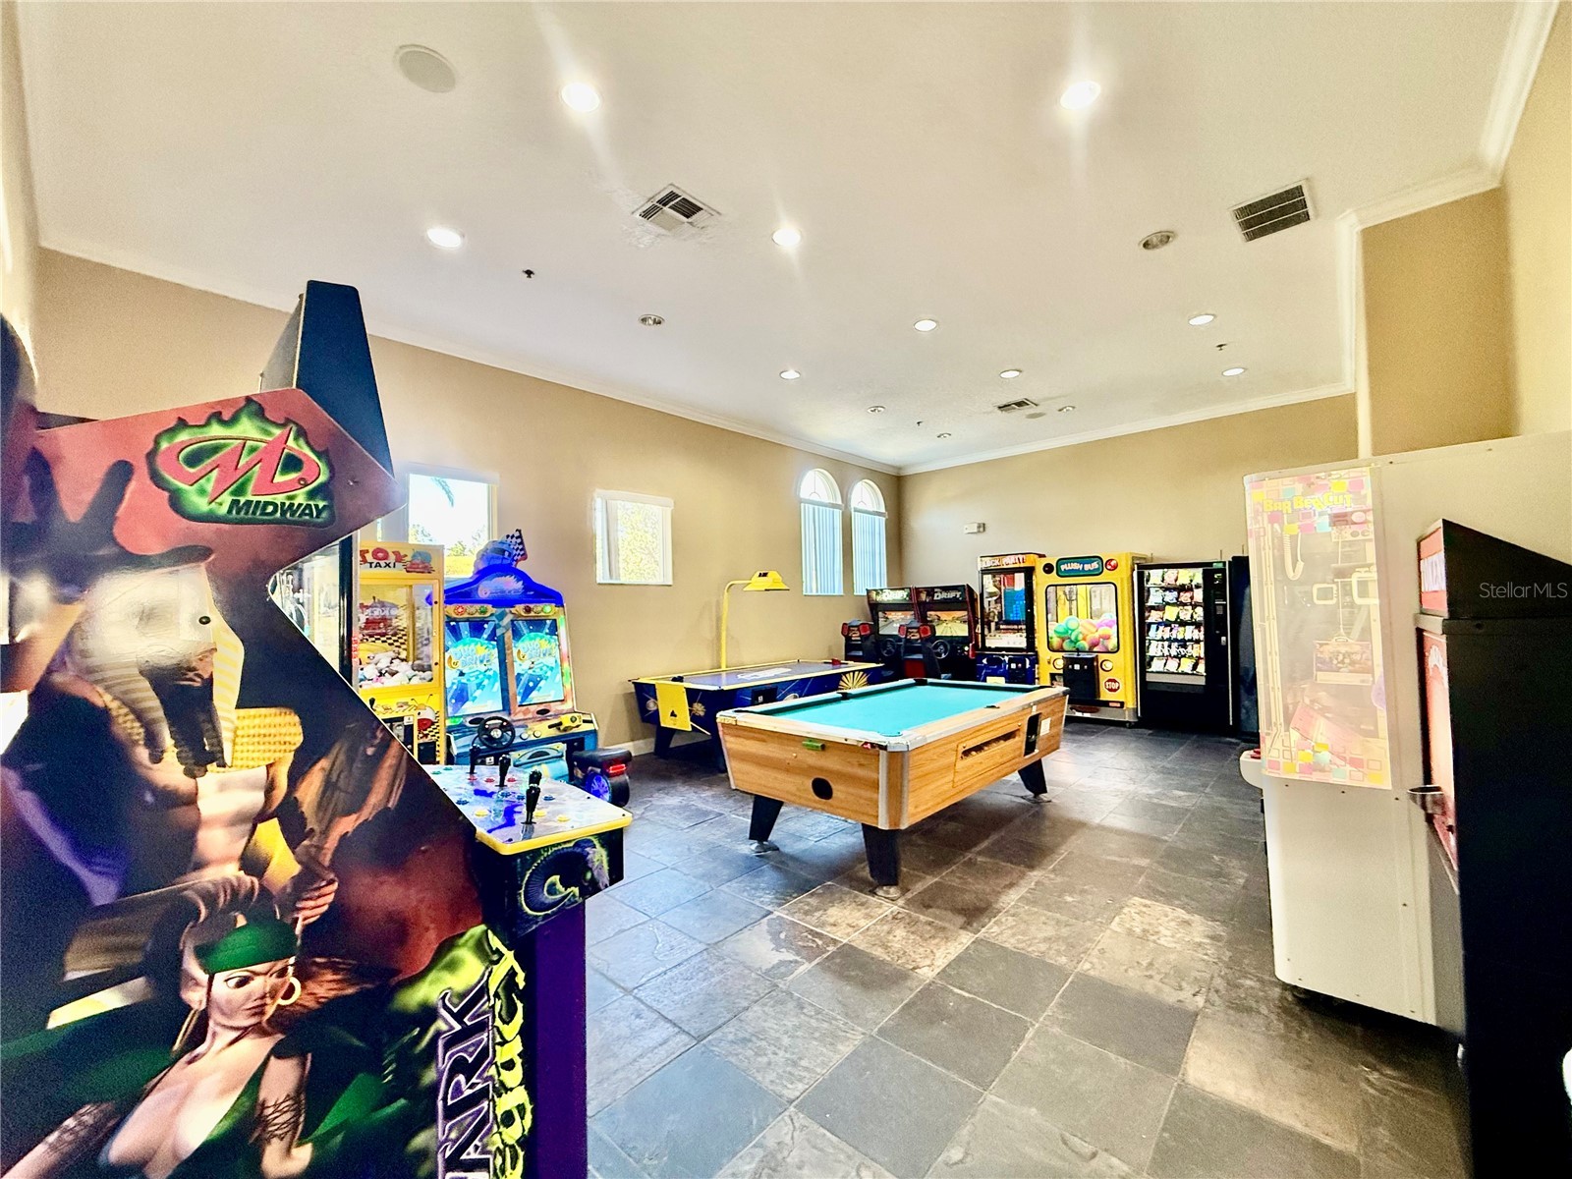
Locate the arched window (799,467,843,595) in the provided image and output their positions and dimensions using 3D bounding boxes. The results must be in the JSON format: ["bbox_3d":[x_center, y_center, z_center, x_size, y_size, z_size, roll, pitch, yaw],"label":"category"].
[{"bbox_3d":[0.506,-0.785,8.798,0.110,1.755,0.910,-3,-3,42],"label":"arched window"}]

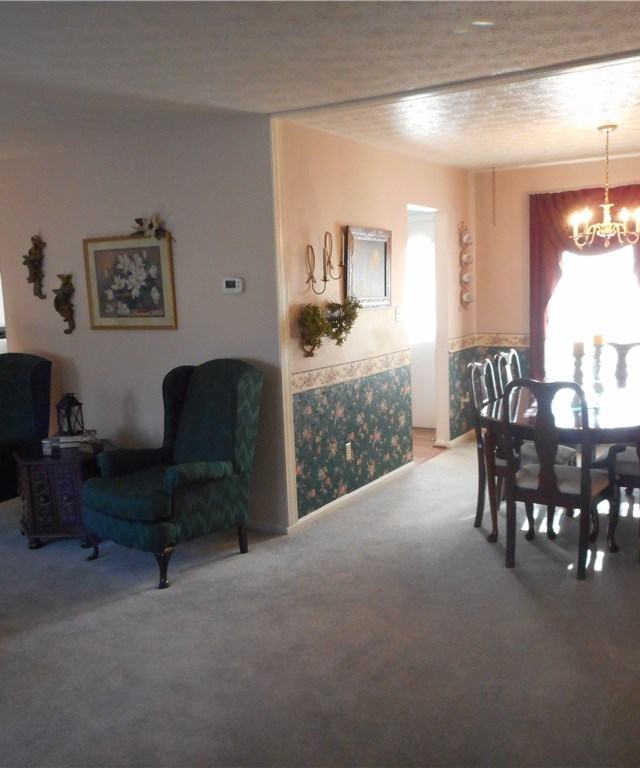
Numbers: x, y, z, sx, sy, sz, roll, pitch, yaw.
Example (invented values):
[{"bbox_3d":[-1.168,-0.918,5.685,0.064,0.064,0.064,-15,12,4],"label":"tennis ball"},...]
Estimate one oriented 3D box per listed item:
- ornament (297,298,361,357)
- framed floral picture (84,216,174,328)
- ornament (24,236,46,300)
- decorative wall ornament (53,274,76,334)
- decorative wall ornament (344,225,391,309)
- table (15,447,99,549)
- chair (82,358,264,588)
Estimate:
[{"bbox_3d":[0.069,-0.368,4.644,0.180,0.334,0.486,3,10,32],"label":"ornament"},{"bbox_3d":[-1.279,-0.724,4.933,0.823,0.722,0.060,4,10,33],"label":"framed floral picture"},{"bbox_3d":[-2.090,-0.850,5.417,0.175,0.440,0.085,4,10,33],"label":"ornament"},{"bbox_3d":[-1.785,-0.549,5.141,0.170,0.420,0.080,3,10,32],"label":"decorative wall ornament"},{"bbox_3d":[0.347,-0.814,5.168,0.045,0.549,0.593,3,10,32],"label":"decorative wall ornament"},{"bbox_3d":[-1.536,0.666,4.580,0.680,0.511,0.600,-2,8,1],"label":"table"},{"bbox_3d":[-0.824,0.429,4.114,0.760,1.070,0.800,5,11,40],"label":"chair"}]

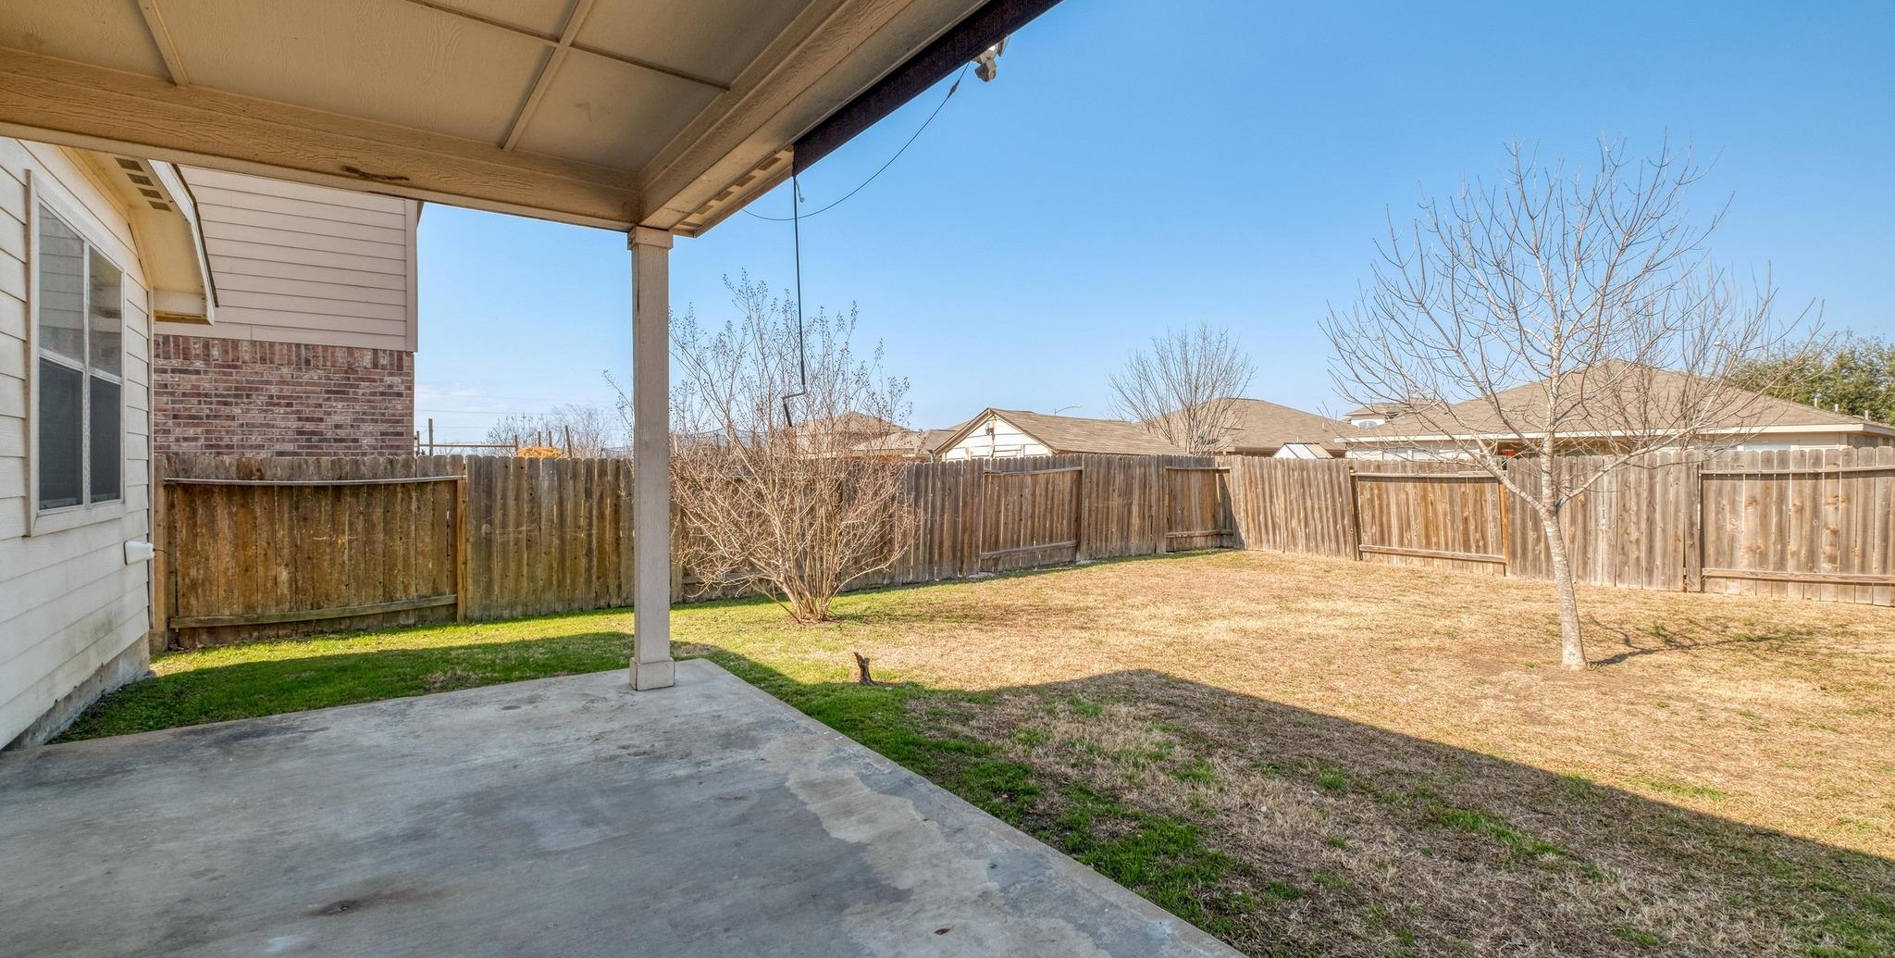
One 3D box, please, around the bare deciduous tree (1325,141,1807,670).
[{"bbox_3d":[4.760,-0.560,6.100,3.650,4.020,3.500,0,1,0],"label":"bare deciduous tree"}]

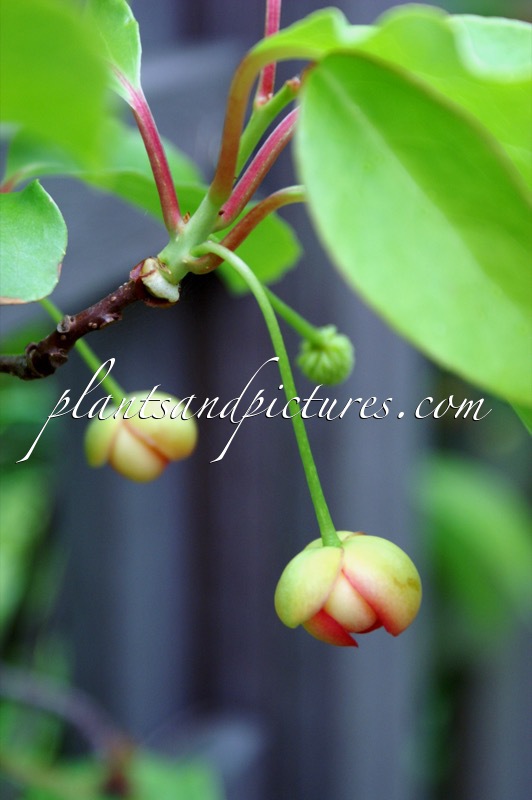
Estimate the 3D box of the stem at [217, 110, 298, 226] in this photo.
[{"bbox_3d":[-0.001,-0.031,0.310,0.003,0.019,0.003,34,-7,0],"label":"stem"}]

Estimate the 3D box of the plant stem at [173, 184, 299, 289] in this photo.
[{"bbox_3d":[-0.004,-0.022,0.320,0.019,0.007,0.007,-41,0,0],"label":"plant stem"}]

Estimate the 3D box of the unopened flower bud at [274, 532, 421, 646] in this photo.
[{"bbox_3d":[0.011,0.025,0.310,0.019,0.015,0.019,-8,21,3],"label":"unopened flower bud"}]

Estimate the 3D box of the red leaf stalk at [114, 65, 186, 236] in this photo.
[{"bbox_3d":[-0.015,-0.033,0.310,0.004,0.024,0.003,-22,-6,0],"label":"red leaf stalk"}]

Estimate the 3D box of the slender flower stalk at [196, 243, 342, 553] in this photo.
[{"bbox_3d":[0.001,-0.001,0.320,0.006,0.045,0.006,-24,3,0],"label":"slender flower stalk"}]

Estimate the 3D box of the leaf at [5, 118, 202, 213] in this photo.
[{"bbox_3d":[-0.023,-0.034,0.335,0.029,0.006,0.017,4,36,-2],"label":"leaf"}]

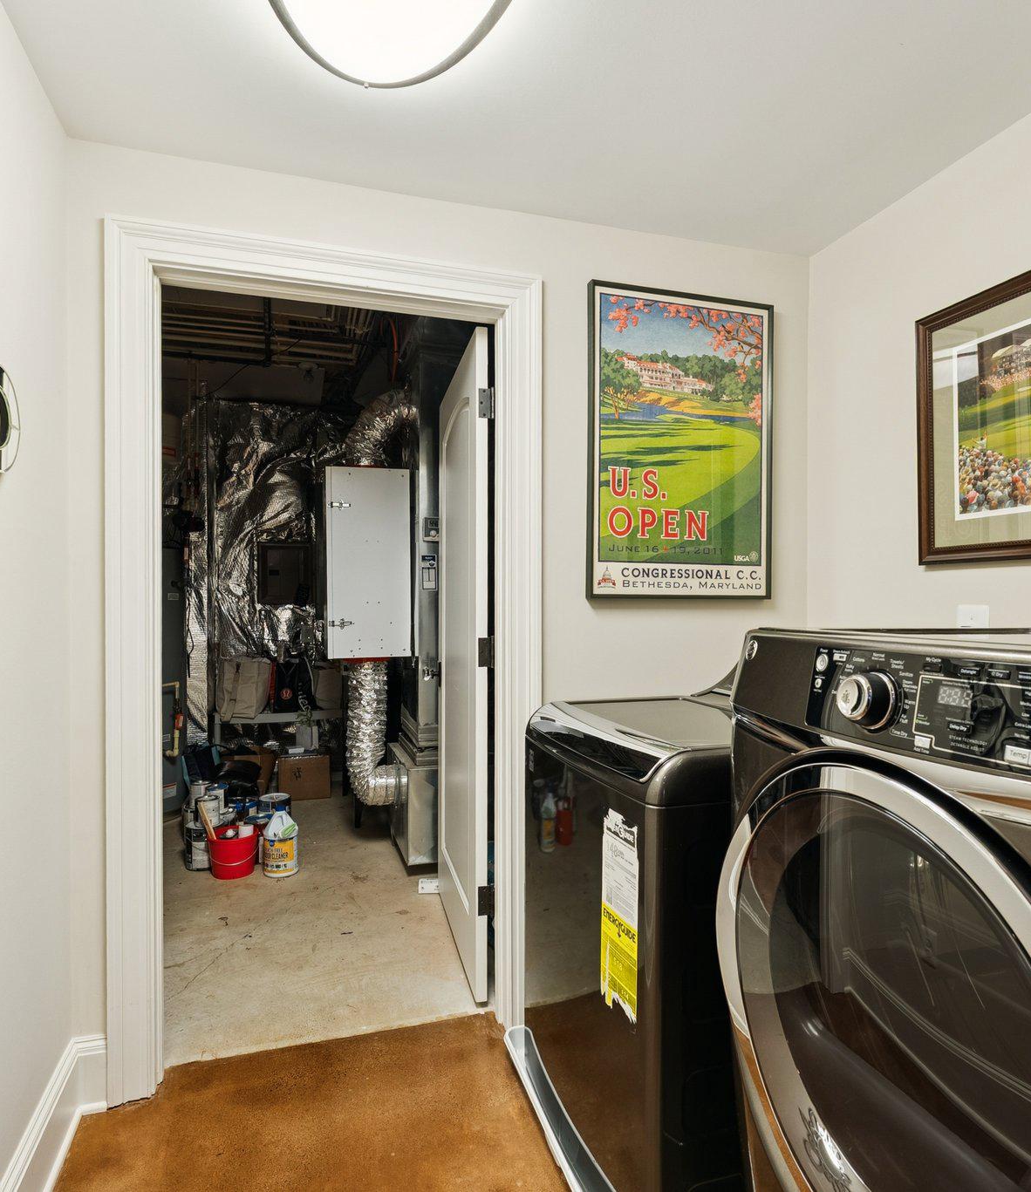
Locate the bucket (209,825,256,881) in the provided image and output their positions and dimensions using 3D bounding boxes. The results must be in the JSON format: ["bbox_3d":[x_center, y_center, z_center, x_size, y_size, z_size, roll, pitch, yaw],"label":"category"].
[{"bbox_3d":[-1.276,1.157,3.145,0.217,0.180,0.217,0,0,-17],"label":"bucket"}]

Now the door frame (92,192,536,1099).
[{"bbox_3d":[-0.478,0.164,1.925,1.123,2.169,0.150,0,0,-17],"label":"door frame"}]

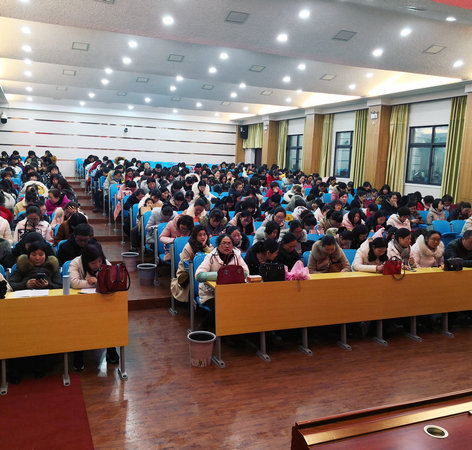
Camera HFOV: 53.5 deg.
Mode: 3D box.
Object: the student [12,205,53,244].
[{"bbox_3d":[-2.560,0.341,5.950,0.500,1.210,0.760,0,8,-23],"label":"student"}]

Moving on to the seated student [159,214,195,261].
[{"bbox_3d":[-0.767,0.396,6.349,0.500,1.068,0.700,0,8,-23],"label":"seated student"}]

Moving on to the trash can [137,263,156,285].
[{"bbox_3d":[-1.320,0.745,6.942,0.285,0.280,0.285,0,8,-23],"label":"trash can"}]

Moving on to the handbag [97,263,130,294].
[{"bbox_3d":[-1.127,0.462,4.278,0.290,0.260,0.160,0,8,-23],"label":"handbag"}]

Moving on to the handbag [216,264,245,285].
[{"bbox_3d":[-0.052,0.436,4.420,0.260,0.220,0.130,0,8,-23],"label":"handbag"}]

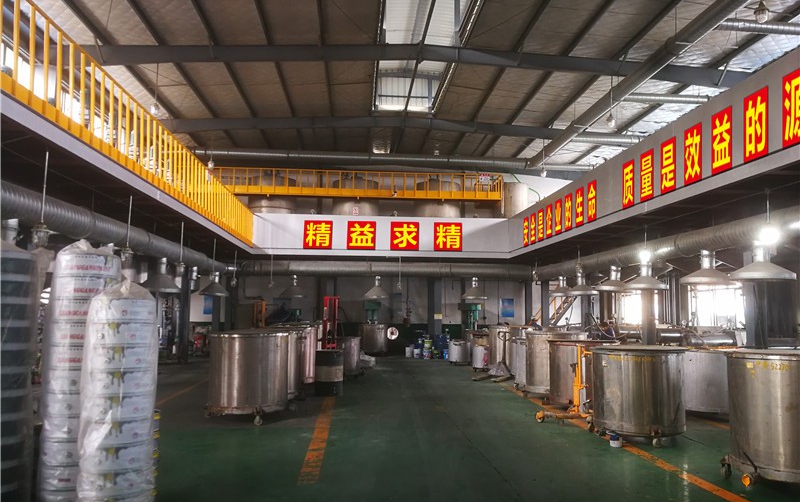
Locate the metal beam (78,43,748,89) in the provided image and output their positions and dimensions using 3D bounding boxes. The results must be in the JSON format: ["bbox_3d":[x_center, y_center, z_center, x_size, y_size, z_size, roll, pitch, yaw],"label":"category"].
[{"bbox_3d":[0.749,-5.318,17.486,19.000,0.980,0.300,1,-6,-4],"label":"metal beam"}]

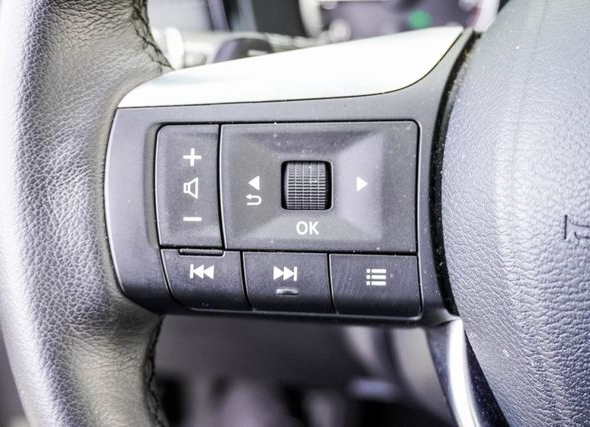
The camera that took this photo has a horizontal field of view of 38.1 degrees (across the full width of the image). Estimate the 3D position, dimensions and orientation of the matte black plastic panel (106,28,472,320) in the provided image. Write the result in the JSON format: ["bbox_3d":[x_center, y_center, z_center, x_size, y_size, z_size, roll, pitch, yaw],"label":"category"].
[{"bbox_3d":[-0.002,-0.011,0.235,0.097,0.077,0.028,0,0,7],"label":"matte black plastic panel"}]

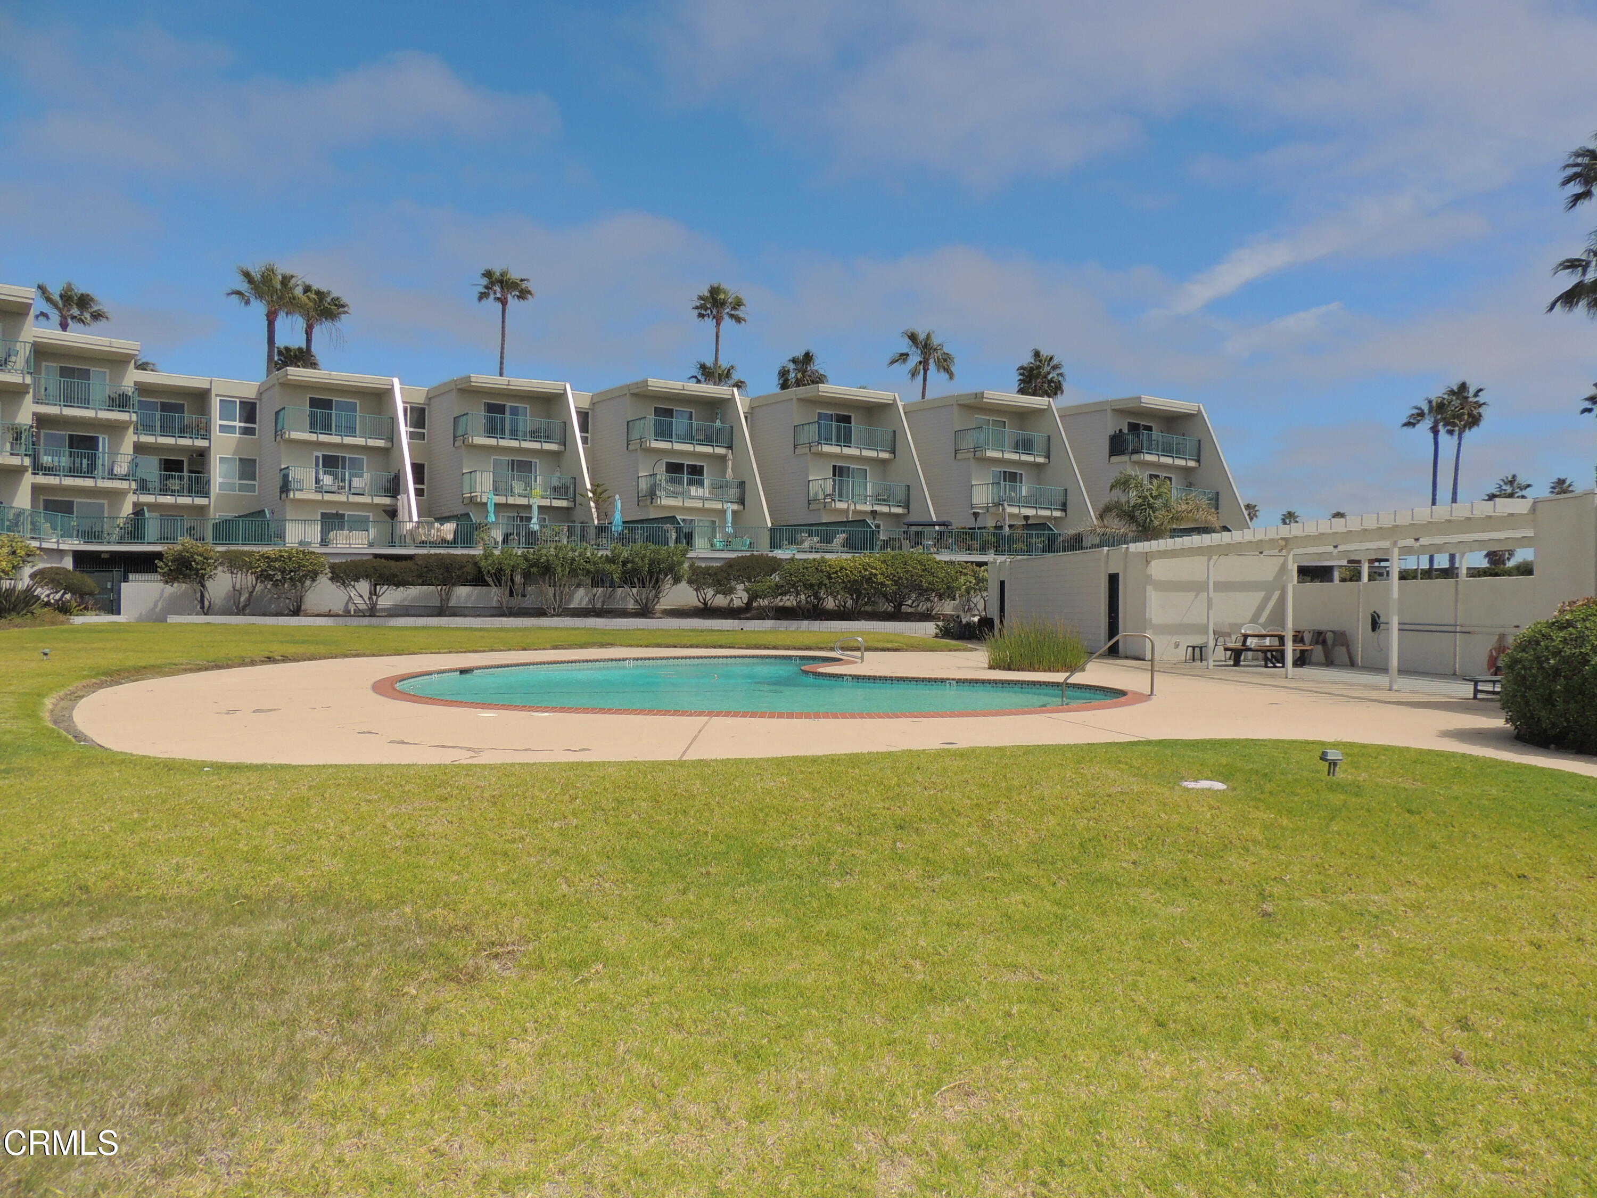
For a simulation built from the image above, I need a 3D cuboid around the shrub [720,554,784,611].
[{"bbox_3d":[-1.897,-0.666,45.500,2.615,2.307,2.400,1,0,0],"label":"shrub"}]

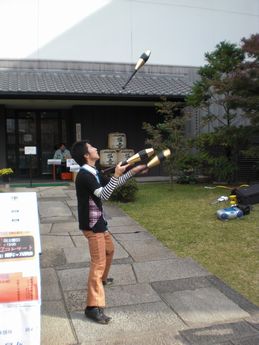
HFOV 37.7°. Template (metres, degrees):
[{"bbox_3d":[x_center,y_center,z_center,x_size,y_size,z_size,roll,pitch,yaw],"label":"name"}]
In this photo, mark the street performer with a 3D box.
[{"bbox_3d":[-0.200,0.496,3.735,0.760,1.630,0.700,1,6,6],"label":"street performer"}]

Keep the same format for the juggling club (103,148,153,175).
[{"bbox_3d":[-0.012,-0.100,3.500,0.520,0.095,0.095,-22,0,0],"label":"juggling club"}]

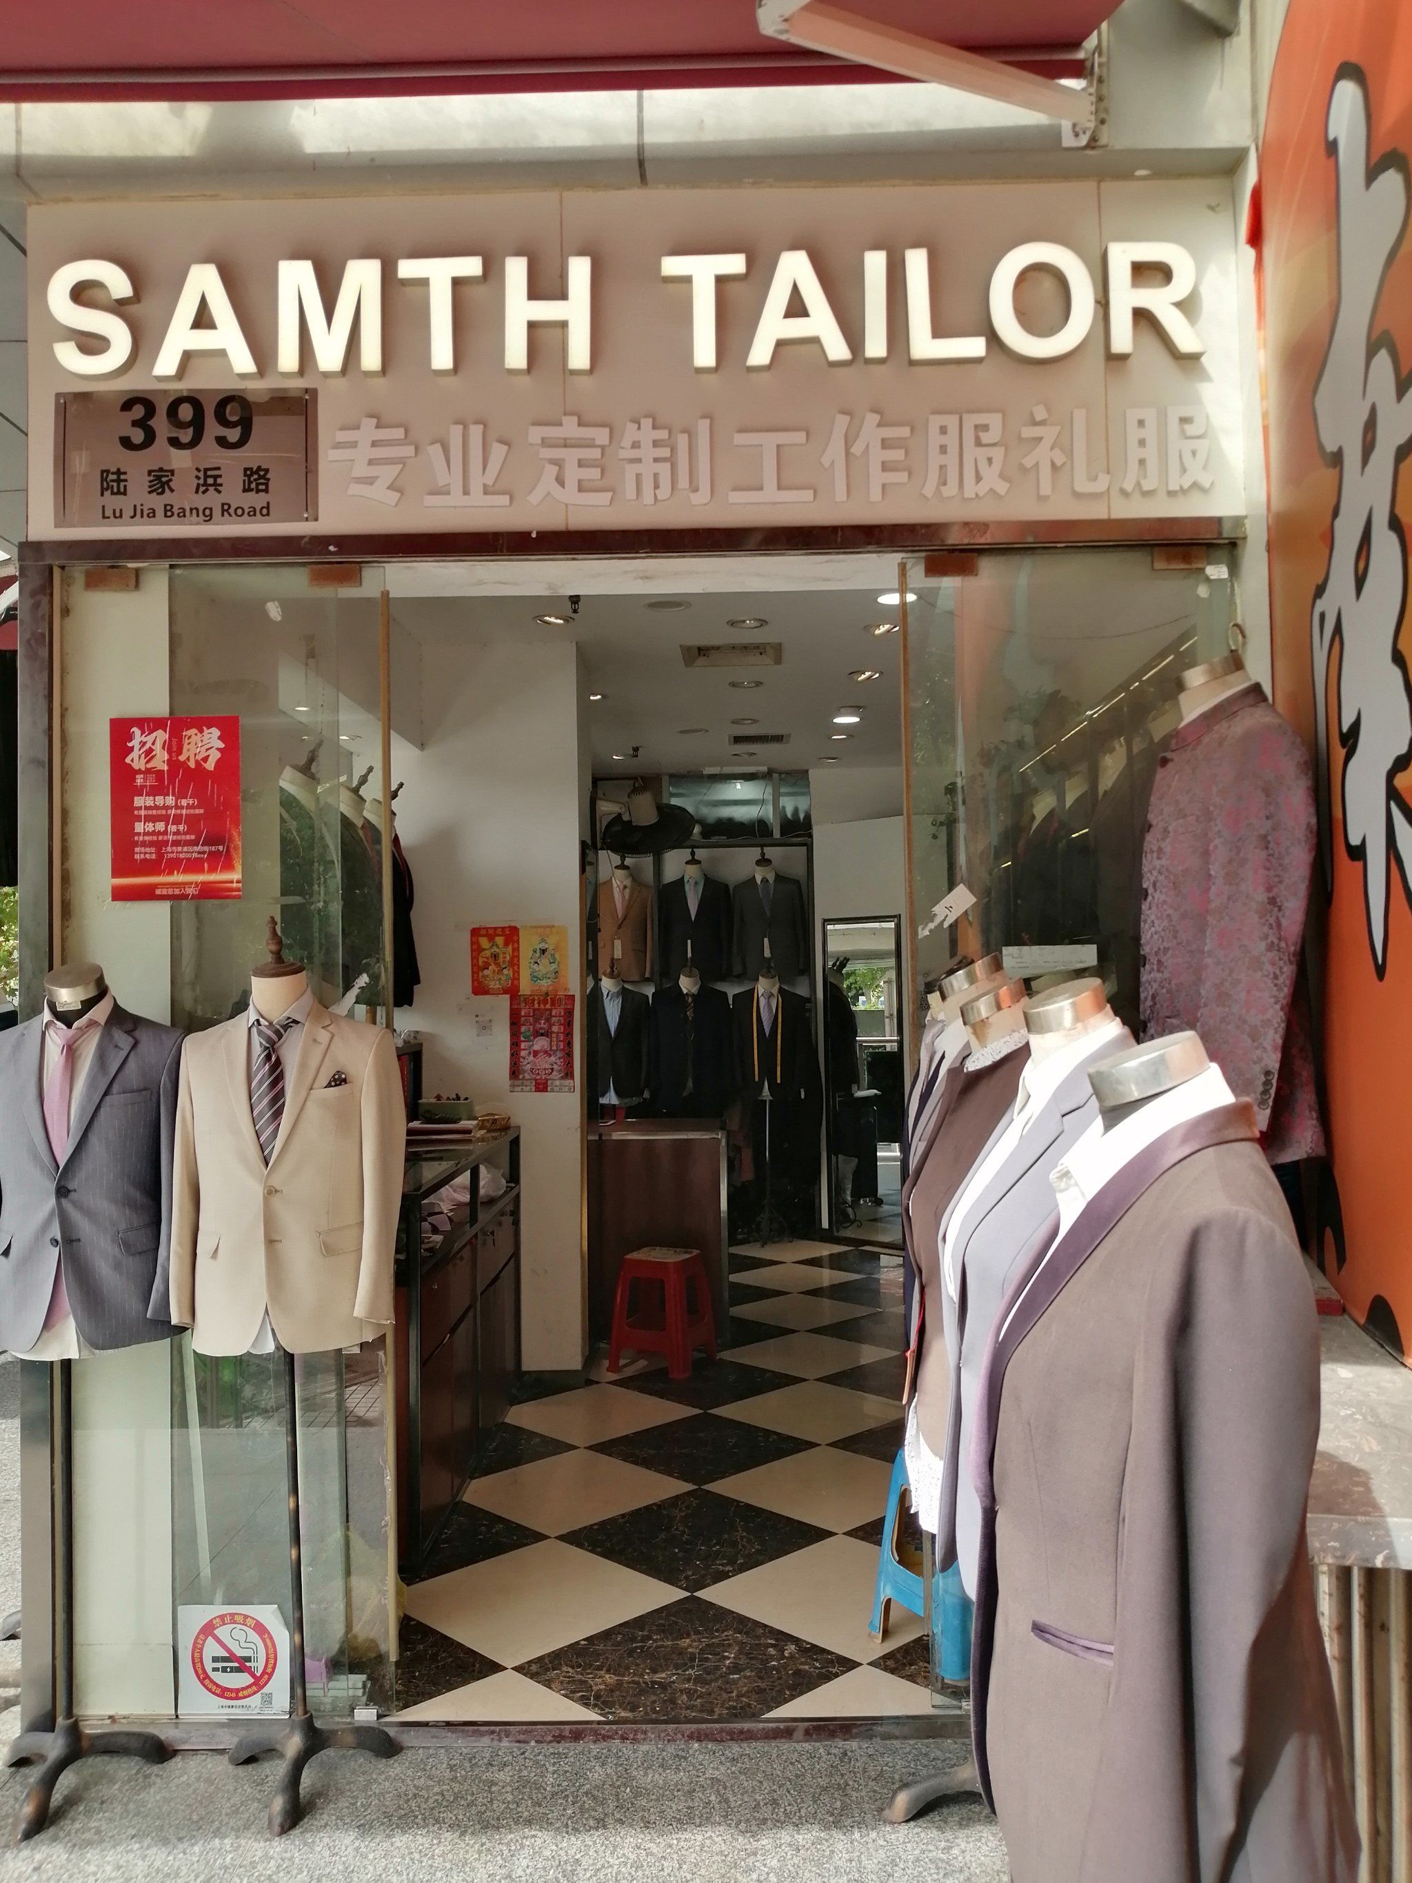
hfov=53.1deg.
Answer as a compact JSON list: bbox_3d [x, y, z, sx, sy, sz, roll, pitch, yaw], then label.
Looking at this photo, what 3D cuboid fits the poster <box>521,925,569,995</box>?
[{"bbox_3d":[-0.708,0.082,6.194,0.210,0.302,0.010,-1,-2,1],"label":"poster"}]

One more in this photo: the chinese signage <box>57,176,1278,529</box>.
[{"bbox_3d":[-0.181,-1.340,3.240,2.770,0.780,0.080,-1,-2,1],"label":"chinese signage"}]

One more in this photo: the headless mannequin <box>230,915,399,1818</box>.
[{"bbox_3d":[-0.905,0.868,3.029,0.430,1.850,0.350,-1,-2,-3],"label":"headless mannequin"}]

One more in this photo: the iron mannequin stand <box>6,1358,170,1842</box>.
[{"bbox_3d":[-1.371,1.347,3.002,0.370,0.910,0.330,-1,-2,1],"label":"iron mannequin stand"}]

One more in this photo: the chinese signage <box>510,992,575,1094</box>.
[{"bbox_3d":[-0.660,0.408,5.687,0.260,0.410,0.005,-1,-2,1],"label":"chinese signage"}]

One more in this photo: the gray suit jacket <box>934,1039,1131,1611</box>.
[{"bbox_3d":[0.540,0.538,2.049,0.310,0.840,0.460,0,-2,-14],"label":"gray suit jacket"}]

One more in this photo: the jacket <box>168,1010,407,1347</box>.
[{"bbox_3d":[-0.899,0.510,3.038,0.480,0.735,0.260,-1,-2,-3],"label":"jacket"}]

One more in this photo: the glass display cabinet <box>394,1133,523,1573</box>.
[{"bbox_3d":[-1.054,1.263,4.772,0.550,1.060,1.620,-1,-2,1],"label":"glass display cabinet"}]

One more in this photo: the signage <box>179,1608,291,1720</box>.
[{"bbox_3d":[-1.048,1.598,3.142,0.248,0.250,0.005,-1,-2,1],"label":"signage"}]

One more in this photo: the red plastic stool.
[{"bbox_3d":[-0.186,1.608,6.163,0.355,0.480,0.355,-2,-2,22],"label":"red plastic stool"}]

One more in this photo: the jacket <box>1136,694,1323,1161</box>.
[{"bbox_3d":[0.862,-0.031,2.354,0.310,0.800,0.470,-1,-2,13],"label":"jacket"}]

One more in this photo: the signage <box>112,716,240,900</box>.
[{"bbox_3d":[-1.220,-0.307,3.248,0.298,0.420,0.010,-1,-2,1],"label":"signage"}]

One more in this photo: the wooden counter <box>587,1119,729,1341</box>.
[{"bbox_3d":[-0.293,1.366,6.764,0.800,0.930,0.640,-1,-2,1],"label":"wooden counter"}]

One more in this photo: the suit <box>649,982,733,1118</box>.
[{"bbox_3d":[-0.091,0.659,8.740,0.510,0.820,0.270,-1,-2,1],"label":"suit"}]

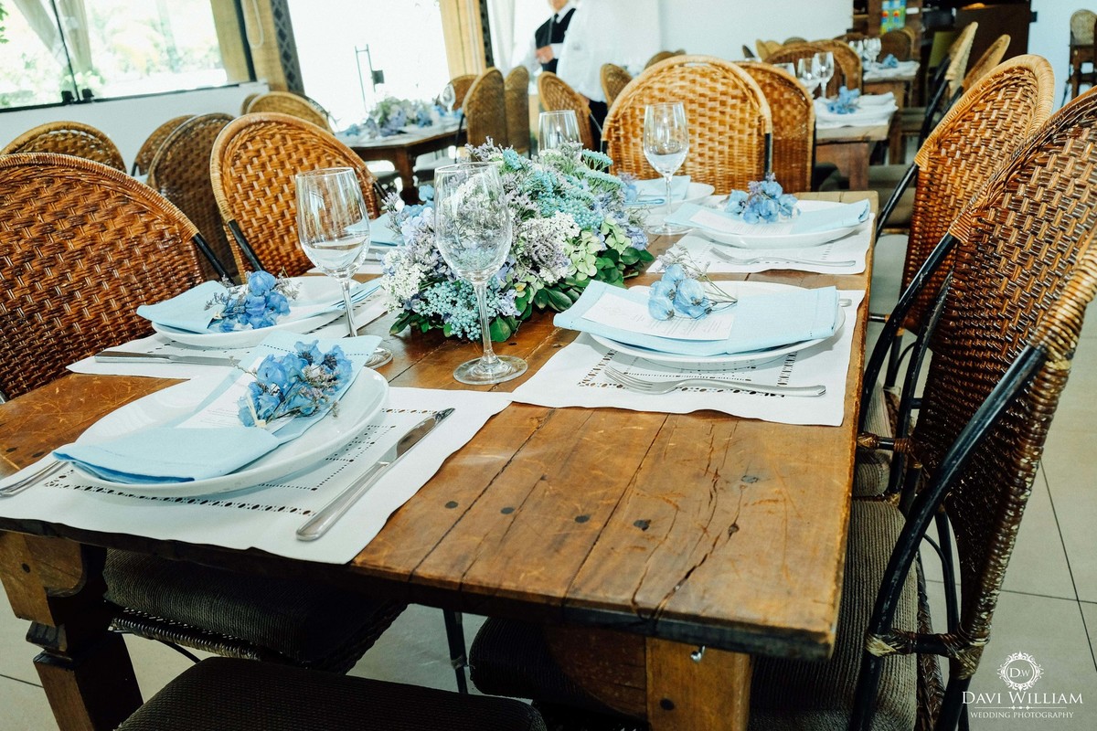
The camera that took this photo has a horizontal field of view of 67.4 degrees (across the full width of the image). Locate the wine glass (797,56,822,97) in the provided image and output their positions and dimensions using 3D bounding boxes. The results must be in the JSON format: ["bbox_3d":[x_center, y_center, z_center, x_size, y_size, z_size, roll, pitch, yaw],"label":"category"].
[{"bbox_3d":[0.928,-0.984,2.936,0.078,0.205,0.078,3,22,22],"label":"wine glass"}]

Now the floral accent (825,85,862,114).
[{"bbox_3d":[0.975,-0.875,2.720,0.120,0.070,0.100,3,22,22],"label":"floral accent"}]

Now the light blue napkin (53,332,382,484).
[{"bbox_3d":[-0.299,0.028,0.814,0.180,0.035,0.315,2,22,18],"label":"light blue napkin"}]

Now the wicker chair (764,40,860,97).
[{"bbox_3d":[1.284,-1.106,4.170,0.460,1.000,0.560,3,22,22],"label":"wicker chair"}]

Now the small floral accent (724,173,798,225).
[{"bbox_3d":[0.361,-0.280,1.389,0.115,0.065,0.095,4,23,21],"label":"small floral accent"}]

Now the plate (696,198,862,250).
[{"bbox_3d":[0.380,-0.231,1.355,0.282,0.030,0.282,2,22,22],"label":"plate"}]

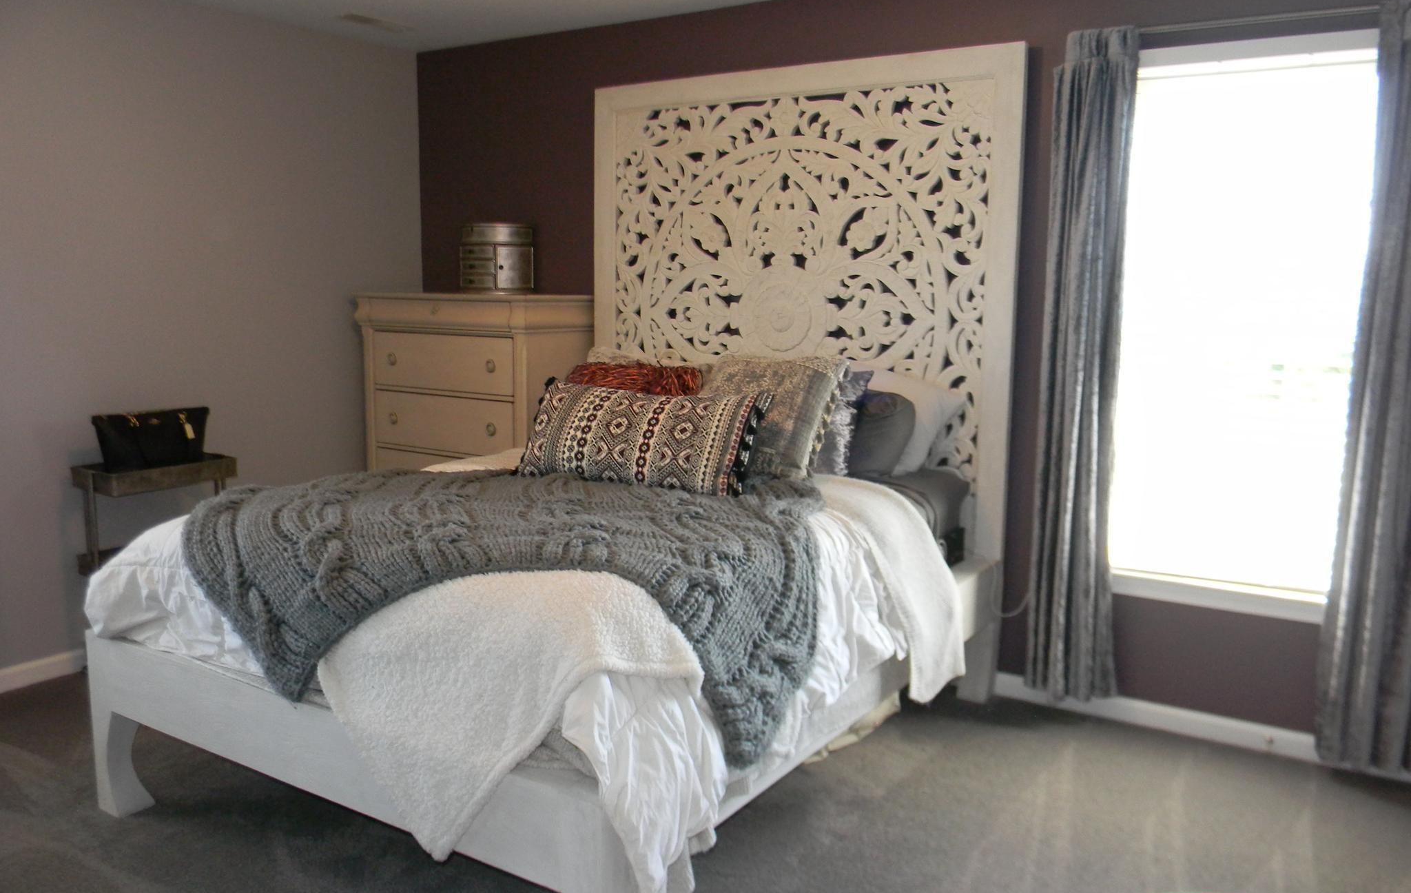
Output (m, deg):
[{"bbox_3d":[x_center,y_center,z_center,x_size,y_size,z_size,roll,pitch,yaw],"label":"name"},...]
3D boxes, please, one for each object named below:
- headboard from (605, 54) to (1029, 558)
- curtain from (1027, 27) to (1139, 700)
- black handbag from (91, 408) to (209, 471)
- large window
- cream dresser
[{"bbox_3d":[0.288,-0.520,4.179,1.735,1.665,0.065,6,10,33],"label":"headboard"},{"bbox_3d":[1.198,-0.217,3.619,0.280,2.100,0.100,6,10,33],"label":"curtain"},{"bbox_3d":[-2.015,-0.022,4.196,0.140,0.210,0.425,6,10,33],"label":"black handbag"},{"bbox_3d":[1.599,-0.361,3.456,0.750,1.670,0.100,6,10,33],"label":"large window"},{"bbox_3d":[-0.963,0.038,4.903,0.975,1.364,0.490,6,10,33],"label":"cream dresser"}]

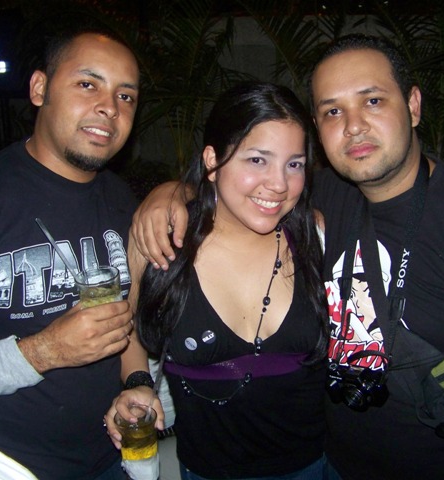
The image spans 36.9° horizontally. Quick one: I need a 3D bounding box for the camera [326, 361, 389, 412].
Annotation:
[{"bbox_3d":[0.231,0.249,1.130,0.106,0.075,0.078,9,39,8],"label":"camera"}]

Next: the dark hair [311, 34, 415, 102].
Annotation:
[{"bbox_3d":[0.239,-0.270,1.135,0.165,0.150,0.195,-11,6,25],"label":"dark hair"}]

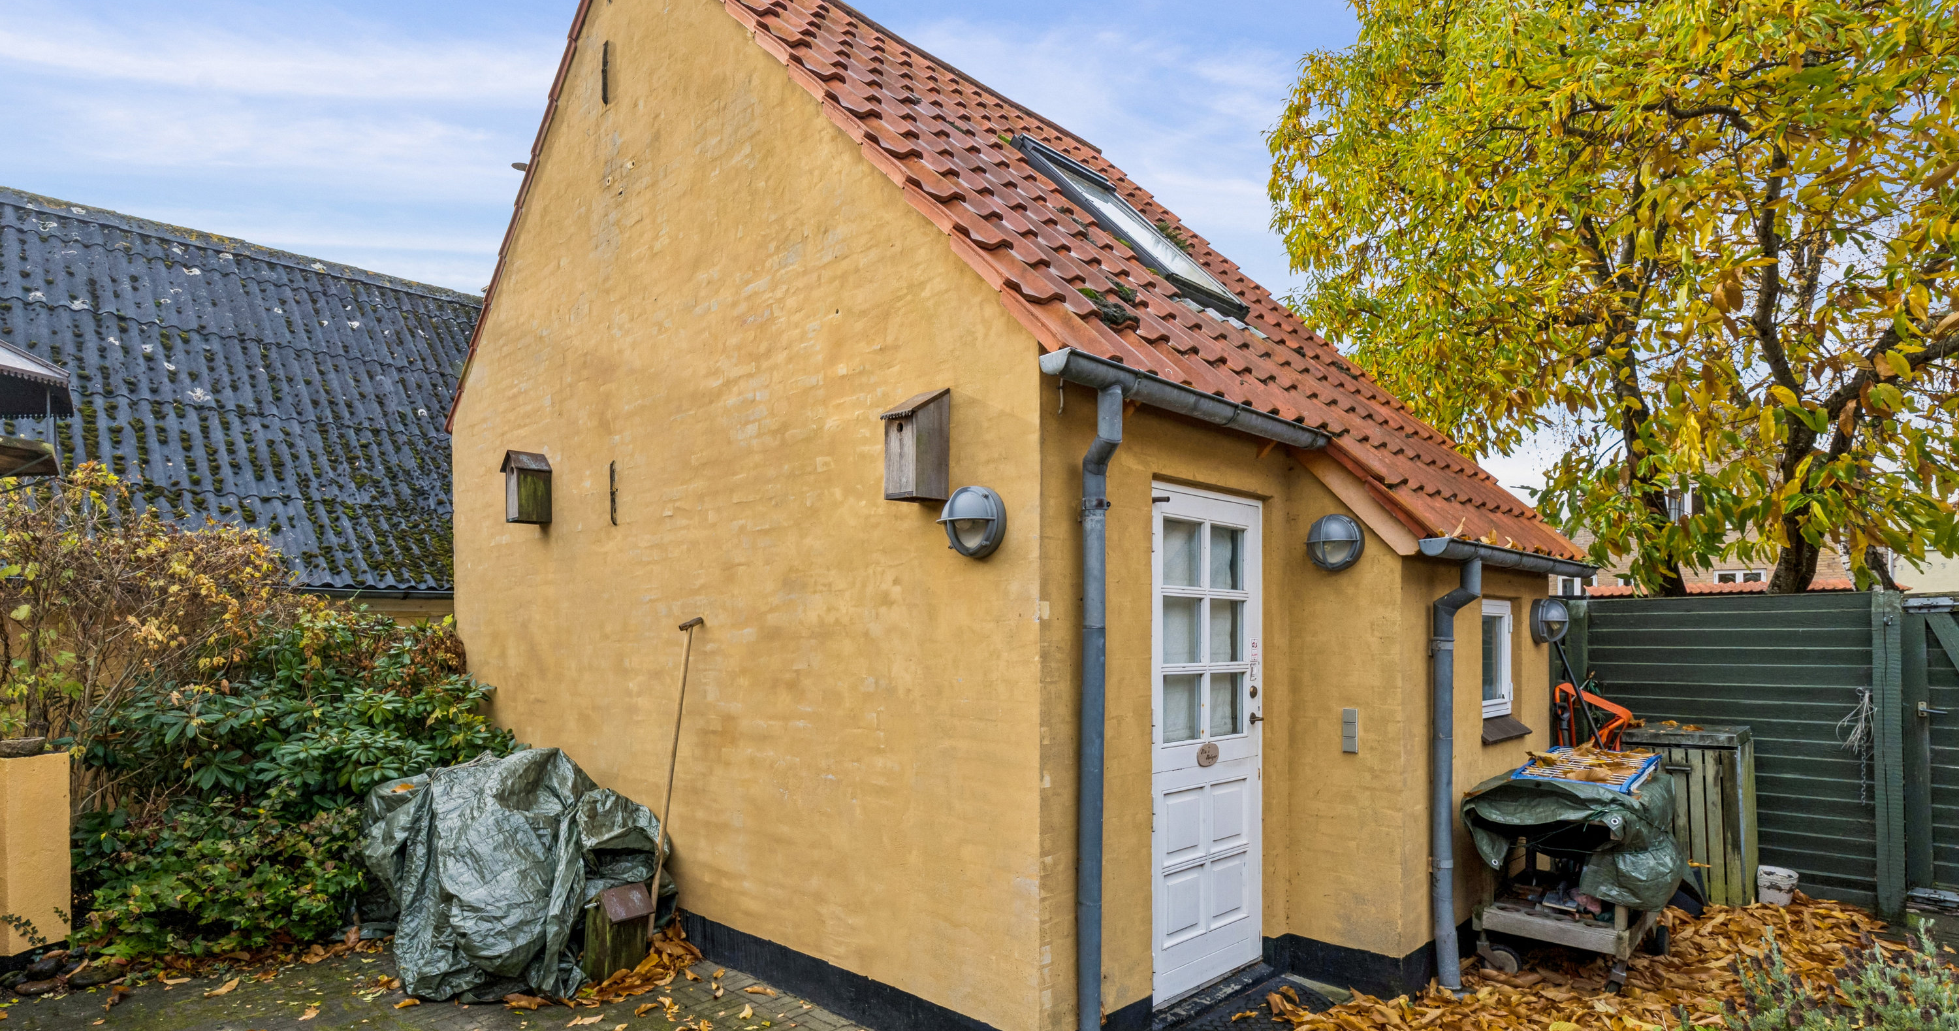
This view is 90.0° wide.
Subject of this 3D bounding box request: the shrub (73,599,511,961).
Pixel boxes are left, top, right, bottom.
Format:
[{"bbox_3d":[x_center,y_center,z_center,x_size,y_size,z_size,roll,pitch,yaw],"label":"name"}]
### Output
[{"bbox_3d":[-3.860,1.330,5.520,1.950,1.580,1.700,-4,-6,44],"label":"shrub"}]

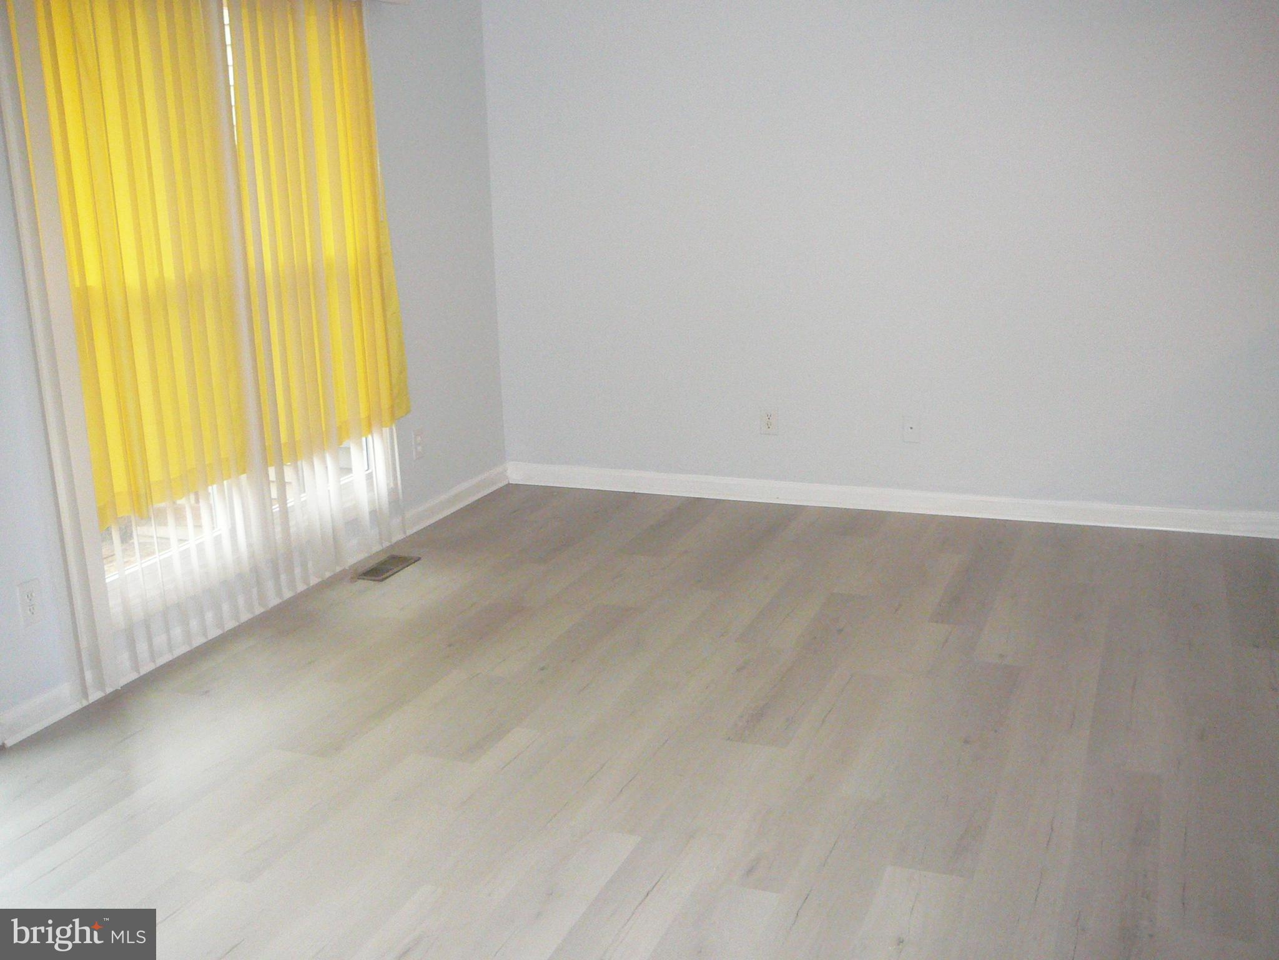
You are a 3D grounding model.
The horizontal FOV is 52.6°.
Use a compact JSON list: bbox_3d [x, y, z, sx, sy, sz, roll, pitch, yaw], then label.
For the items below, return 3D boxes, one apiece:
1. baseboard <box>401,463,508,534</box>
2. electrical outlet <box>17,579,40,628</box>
[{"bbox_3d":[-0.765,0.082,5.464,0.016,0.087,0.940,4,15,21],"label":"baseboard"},{"bbox_3d":[-1.580,0.323,3.360,0.010,0.114,0.070,4,15,21],"label":"electrical outlet"}]

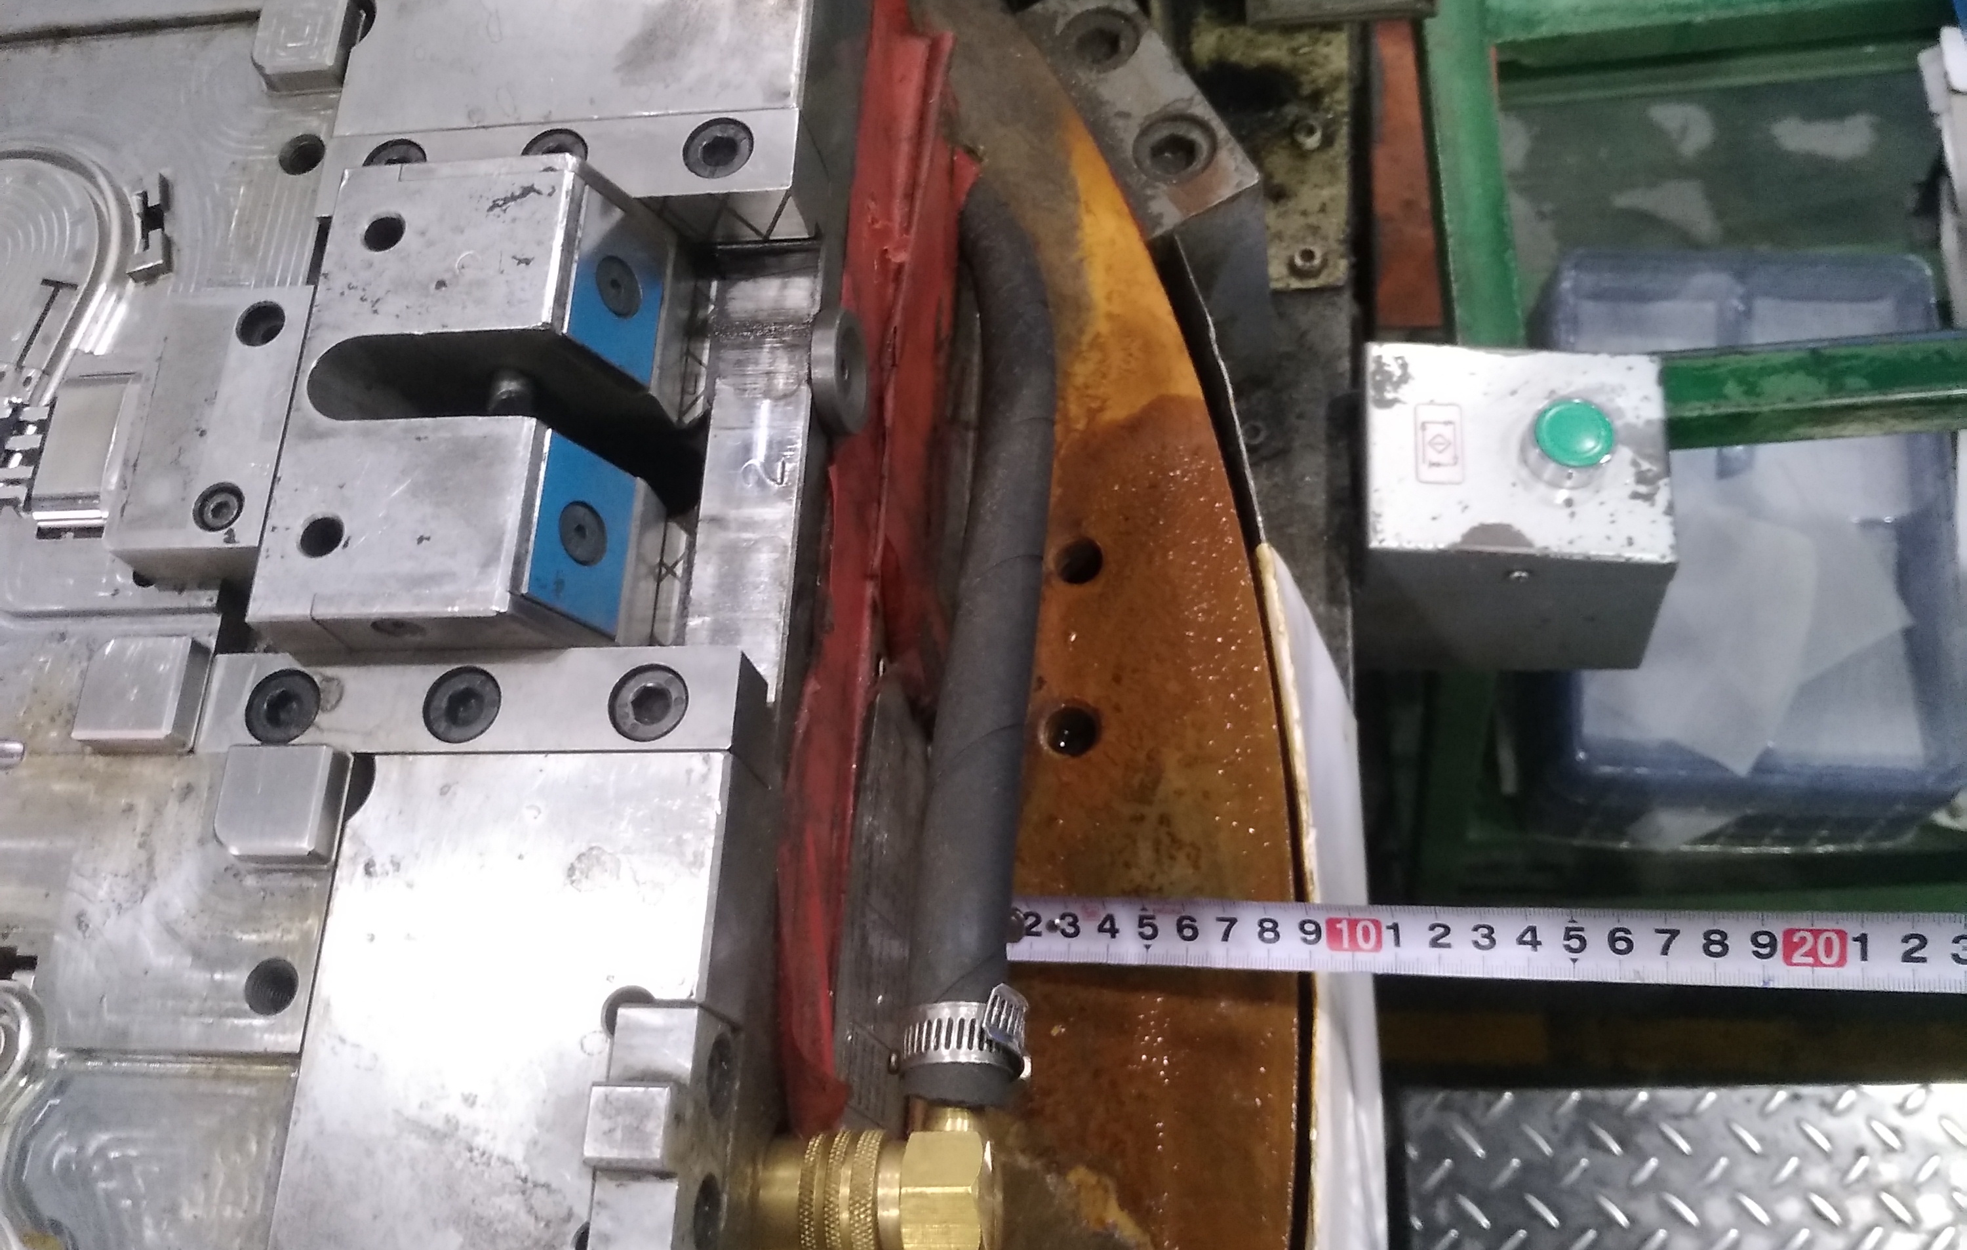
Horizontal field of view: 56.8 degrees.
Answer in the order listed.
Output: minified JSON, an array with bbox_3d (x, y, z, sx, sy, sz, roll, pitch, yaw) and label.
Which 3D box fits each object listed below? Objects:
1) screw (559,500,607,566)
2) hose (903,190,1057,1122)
[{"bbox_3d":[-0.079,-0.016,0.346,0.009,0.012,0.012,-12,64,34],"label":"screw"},{"bbox_3d":[0.002,-0.027,0.421,0.034,0.042,0.310,-2,46,2],"label":"hose"}]

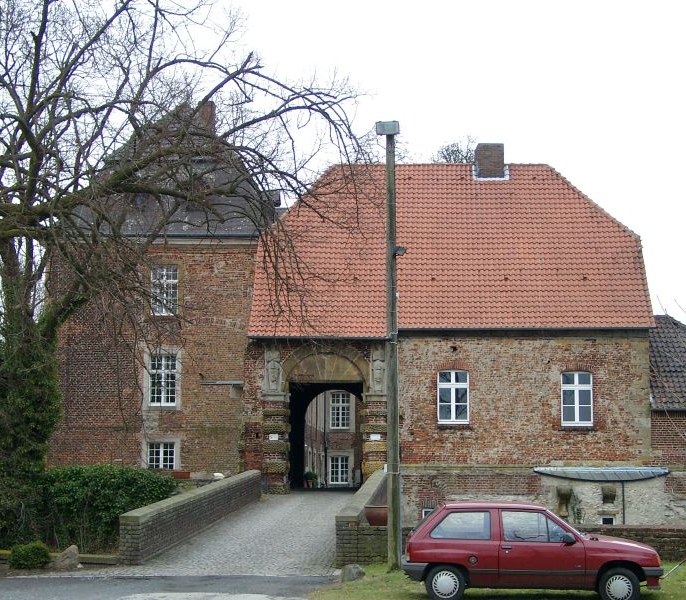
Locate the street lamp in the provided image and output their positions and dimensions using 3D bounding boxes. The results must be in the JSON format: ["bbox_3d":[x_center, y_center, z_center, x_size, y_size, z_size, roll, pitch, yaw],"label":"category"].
[{"bbox_3d":[0.840,0.753,25.611,0.480,8.346,0.450,0,-7,3],"label":"street lamp"}]

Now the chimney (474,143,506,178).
[{"bbox_3d":[6.021,-5.665,56.700,1.084,1.421,1.100,0,-7,3],"label":"chimney"}]

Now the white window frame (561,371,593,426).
[{"bbox_3d":[8.402,3.553,49.700,1.154,1.984,0.150,0,-7,3],"label":"white window frame"}]

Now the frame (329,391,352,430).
[{"bbox_3d":[-0.128,5.909,74.000,1.078,1.997,0.150,0,-7,3],"label":"frame"}]

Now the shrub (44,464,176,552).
[{"bbox_3d":[-5.304,4.778,31.501,2.999,2.067,2.400,0,-7,3],"label":"shrub"}]

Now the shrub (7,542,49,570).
[{"bbox_3d":[-6.079,4.909,26.800,0.812,0.514,0.800,0,-7,3],"label":"shrub"}]

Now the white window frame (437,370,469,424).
[{"bbox_3d":[4.006,3.521,50.000,1.125,1.946,0.150,0,-7,3],"label":"white window frame"}]

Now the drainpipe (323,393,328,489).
[{"bbox_3d":[-0.911,7.071,73.542,0.130,5.800,0.130,0,-7,3],"label":"drainpipe"}]

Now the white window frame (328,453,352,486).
[{"bbox_3d":[-0.179,9.079,74.000,1.030,1.552,0.150,0,-7,3],"label":"white window frame"}]

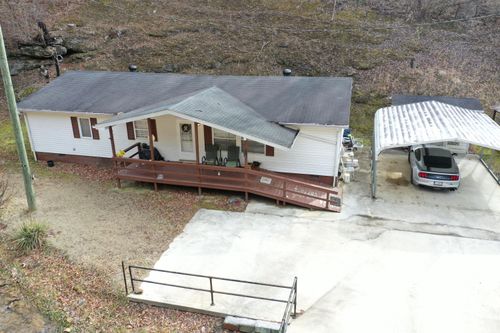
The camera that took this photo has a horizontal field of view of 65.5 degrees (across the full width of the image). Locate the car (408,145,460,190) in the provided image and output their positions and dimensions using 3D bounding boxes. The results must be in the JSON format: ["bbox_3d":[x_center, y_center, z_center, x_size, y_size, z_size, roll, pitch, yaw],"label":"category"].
[{"bbox_3d":[8.969,-0.153,19.027,1.930,1.380,4.780,6,22,17],"label":"car"}]

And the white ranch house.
[{"bbox_3d":[-3.315,-2.779,21.903,17.230,4.470,10.730,4,22,13],"label":"white ranch house"}]

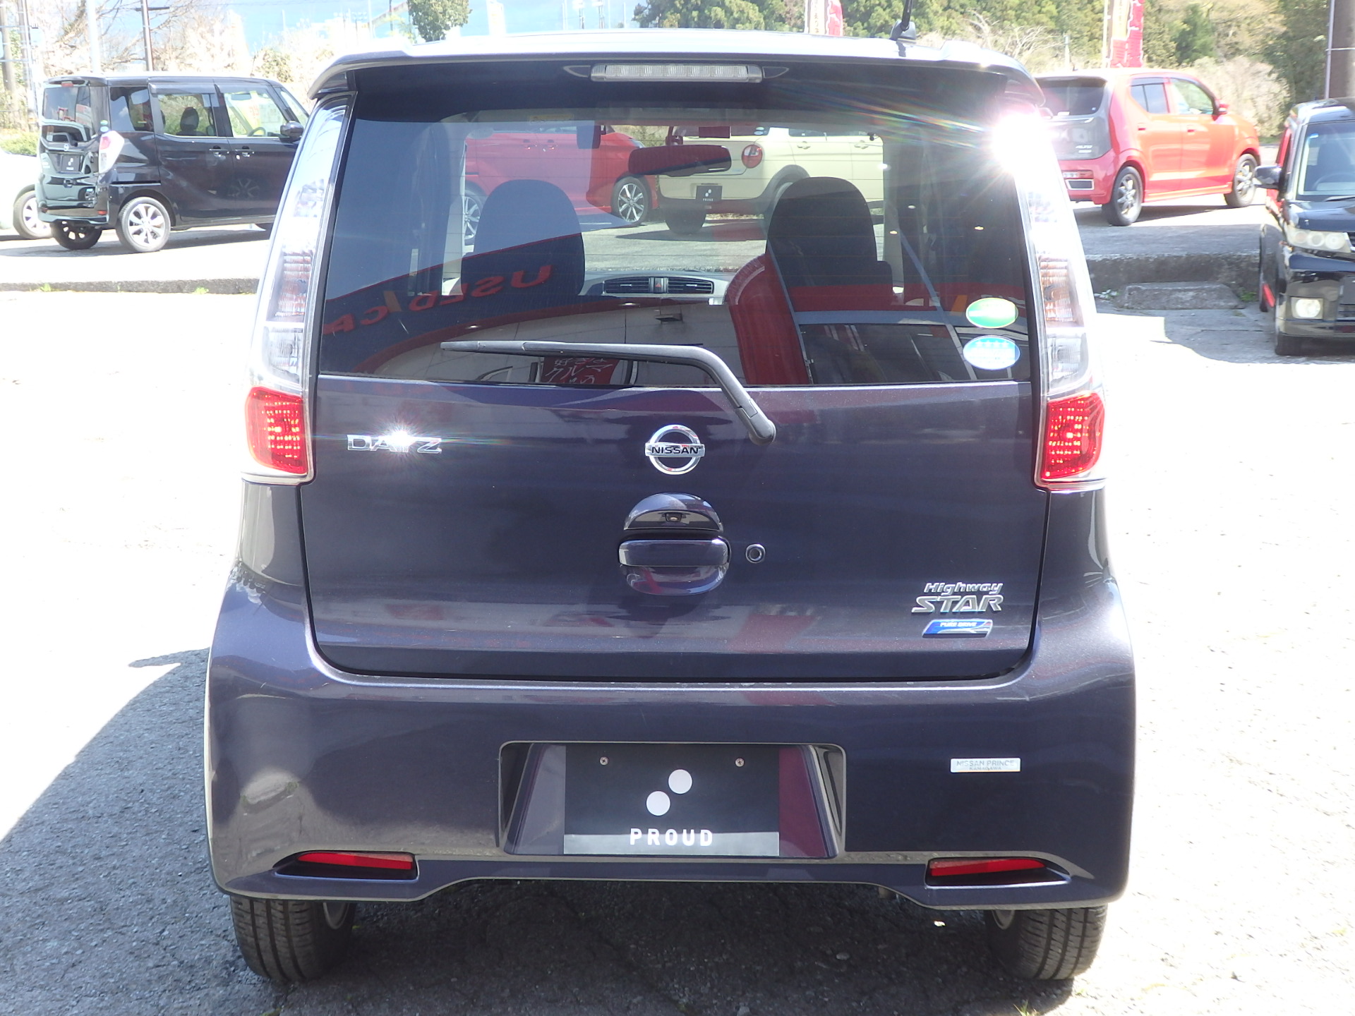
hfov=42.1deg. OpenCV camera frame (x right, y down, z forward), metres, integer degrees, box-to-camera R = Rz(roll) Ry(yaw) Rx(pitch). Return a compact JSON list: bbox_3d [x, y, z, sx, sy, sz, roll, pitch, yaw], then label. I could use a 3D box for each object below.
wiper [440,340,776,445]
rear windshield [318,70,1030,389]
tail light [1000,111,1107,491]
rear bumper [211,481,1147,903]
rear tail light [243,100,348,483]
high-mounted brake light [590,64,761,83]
[{"bbox_3d":[-0.102,-0.170,2.607,0.500,0.155,0.070,0,12,-1],"label":"wiper"},{"bbox_3d":[-0.005,-0.416,2.640,1.080,0.480,0.110,0,0,-1],"label":"rear windshield"},{"bbox_3d":[0.588,-0.325,2.730,0.195,0.570,0.230,0,12,-1],"label":"tail light"},{"bbox_3d":[-0.010,0.290,2.775,1.470,0.650,0.320,0,12,-1],"label":"rear bumper"},{"bbox_3d":[-0.588,-0.334,2.715,0.195,0.570,0.230,0,12,-1],"label":"rear tail light"},{"bbox_3d":[-0.001,-0.642,2.600,0.256,0.032,0.045,0,12,-1],"label":"high-mounted brake light"}]

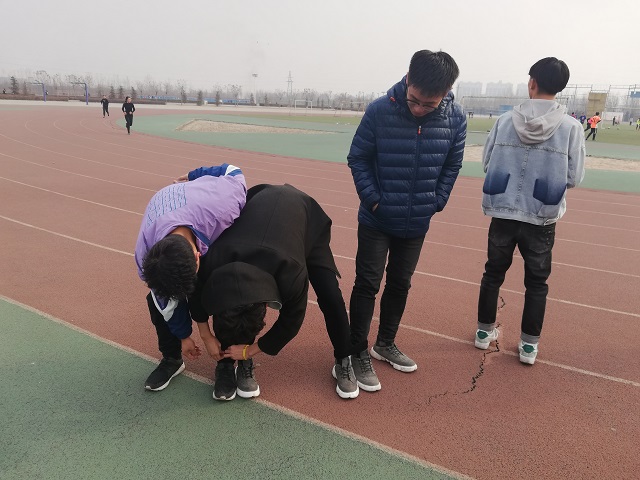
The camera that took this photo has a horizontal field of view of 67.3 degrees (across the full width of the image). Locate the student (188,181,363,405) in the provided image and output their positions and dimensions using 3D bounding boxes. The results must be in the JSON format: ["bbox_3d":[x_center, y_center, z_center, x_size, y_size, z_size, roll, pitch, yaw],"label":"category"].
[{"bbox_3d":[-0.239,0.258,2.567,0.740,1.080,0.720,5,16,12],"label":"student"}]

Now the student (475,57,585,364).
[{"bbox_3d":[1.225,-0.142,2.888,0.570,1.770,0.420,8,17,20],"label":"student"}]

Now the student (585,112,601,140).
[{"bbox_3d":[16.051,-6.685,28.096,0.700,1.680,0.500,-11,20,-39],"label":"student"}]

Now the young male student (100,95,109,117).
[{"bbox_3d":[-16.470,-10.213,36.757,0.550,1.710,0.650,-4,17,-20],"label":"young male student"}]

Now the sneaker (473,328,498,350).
[{"bbox_3d":[1.125,0.617,3.227,0.110,0.120,0.290,9,17,25],"label":"sneaker"}]

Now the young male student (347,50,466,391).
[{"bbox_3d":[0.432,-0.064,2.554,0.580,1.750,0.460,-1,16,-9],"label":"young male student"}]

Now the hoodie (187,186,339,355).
[{"bbox_3d":[-0.265,0.135,2.523,0.660,0.810,0.680,6,16,16],"label":"hoodie"}]

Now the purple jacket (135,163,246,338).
[{"bbox_3d":[-0.642,0.037,2.457,0.580,0.820,0.600,5,16,12],"label":"purple jacket"}]

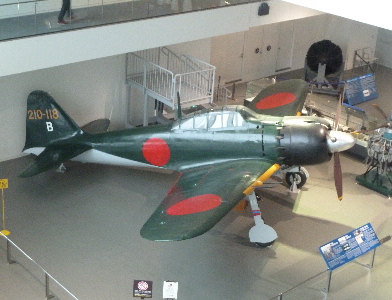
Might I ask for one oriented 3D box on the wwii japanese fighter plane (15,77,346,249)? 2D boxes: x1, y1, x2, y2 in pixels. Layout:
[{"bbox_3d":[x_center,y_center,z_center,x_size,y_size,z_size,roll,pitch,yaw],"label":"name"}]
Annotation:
[{"bbox_3d":[-0.509,-0.257,19.679,8.914,2.977,10.997,10,24,16],"label":"wwii japanese fighter plane"}]

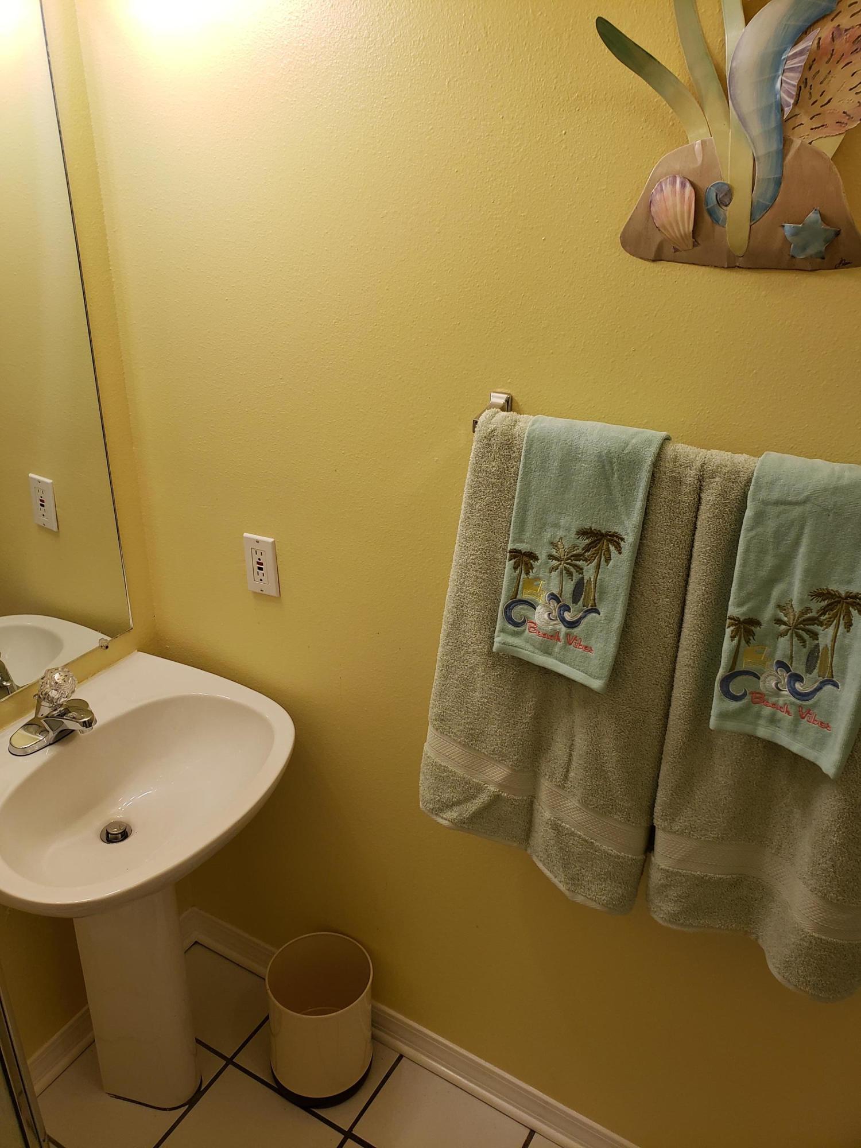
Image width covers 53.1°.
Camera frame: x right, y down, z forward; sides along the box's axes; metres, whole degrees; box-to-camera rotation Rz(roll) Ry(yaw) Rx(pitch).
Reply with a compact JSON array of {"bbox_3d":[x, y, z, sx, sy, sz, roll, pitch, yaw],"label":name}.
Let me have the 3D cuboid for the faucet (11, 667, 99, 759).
[{"bbox_3d":[-0.630,0.228,1.479,0.142,0.126,0.156,15,28,27],"label":"faucet"}]

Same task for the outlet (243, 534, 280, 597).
[{"bbox_3d":[-0.306,-0.014,1.559,0.070,0.114,0.008,15,28,27],"label":"outlet"}]

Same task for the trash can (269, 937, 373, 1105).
[{"bbox_3d":[-0.229,0.934,1.809,0.210,0.266,0.210,1,25,0],"label":"trash can"}]

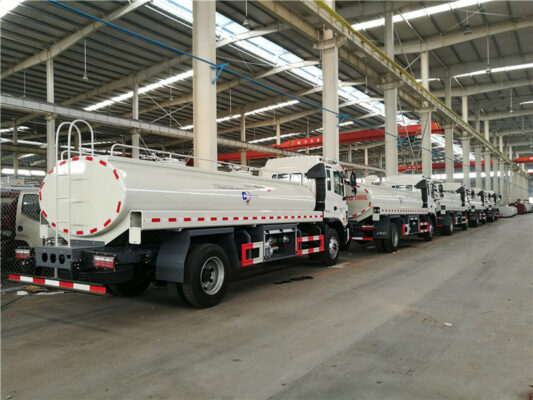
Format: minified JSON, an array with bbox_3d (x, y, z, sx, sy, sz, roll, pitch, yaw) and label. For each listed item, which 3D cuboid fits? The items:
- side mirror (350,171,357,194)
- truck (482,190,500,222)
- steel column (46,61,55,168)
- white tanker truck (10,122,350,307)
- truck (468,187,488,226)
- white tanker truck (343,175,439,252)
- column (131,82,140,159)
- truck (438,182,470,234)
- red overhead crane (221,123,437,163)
[{"bbox_3d":[2.570,-0.498,12.284,0.200,0.700,0.150,-1,-1,32],"label":"side mirror"},{"bbox_3d":[21.200,0.620,40.968,2.600,3.030,8.800,-1,-1,33],"label":"truck"},{"bbox_3d":[-17.523,-4.522,33.786,0.550,13.700,0.480,-1,-1,35],"label":"steel column"},{"bbox_3d":[-0.686,0.301,9.616,2.600,3.030,8.800,-1,-1,32],"label":"white tanker truck"},{"bbox_3d":[15.861,0.541,33.207,2.600,3.030,8.800,-1,-1,34],"label":"truck"},{"bbox_3d":[4.926,0.378,17.359,2.600,3.030,8.800,-1,-1,35],"label":"white tanker truck"},{"bbox_3d":[-12.704,-4.454,40.544,0.550,13.700,0.480,-1,-1,35],"label":"column"},{"bbox_3d":[10.468,0.460,25.346,2.600,3.030,8.800,-1,-1,34],"label":"truck"},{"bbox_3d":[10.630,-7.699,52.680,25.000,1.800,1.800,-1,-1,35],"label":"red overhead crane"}]

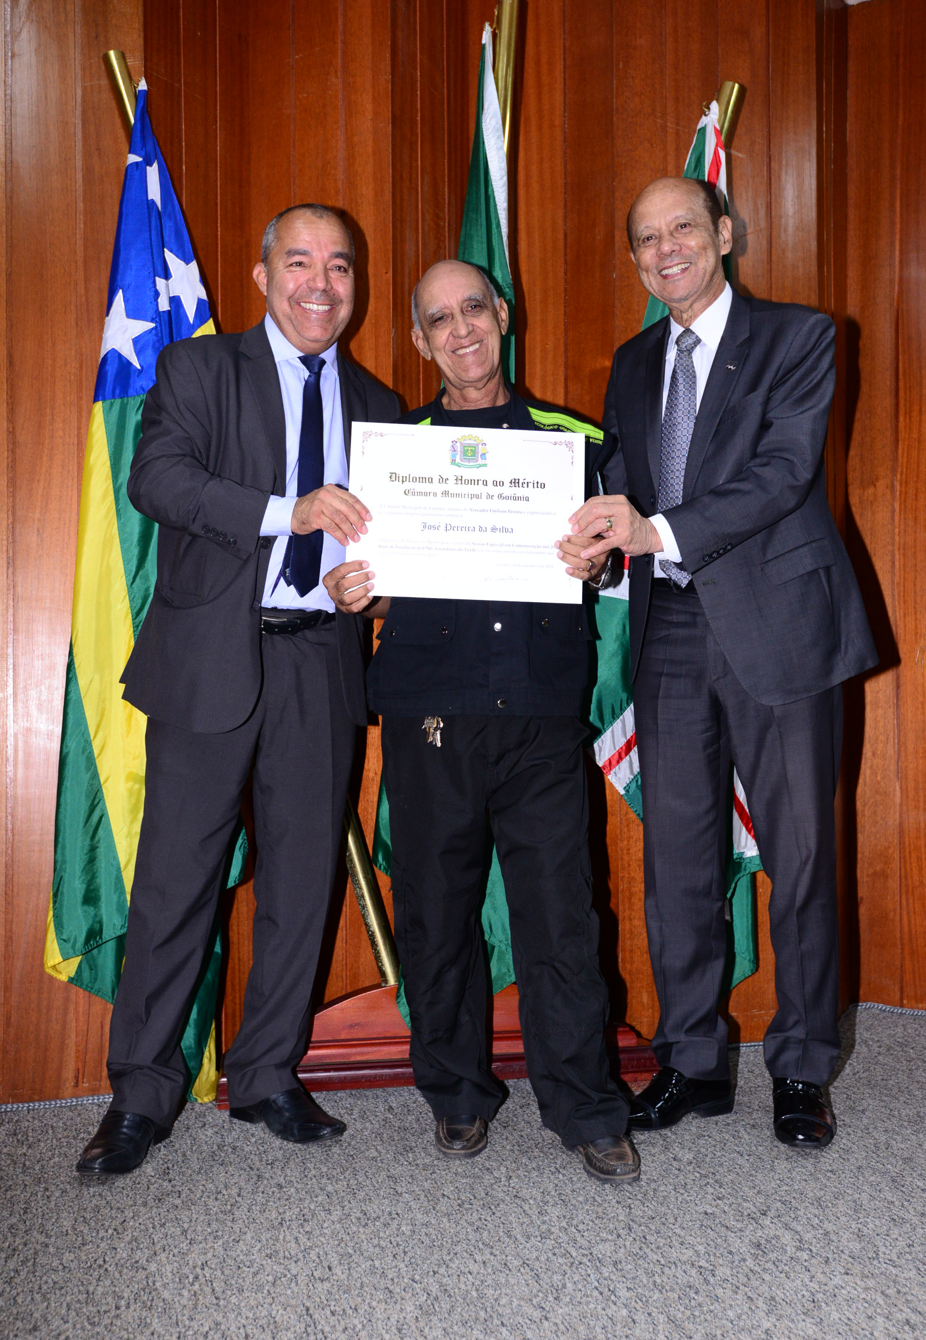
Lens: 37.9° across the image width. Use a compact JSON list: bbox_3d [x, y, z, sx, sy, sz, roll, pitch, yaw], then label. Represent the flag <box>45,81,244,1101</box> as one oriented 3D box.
[{"bbox_3d":[-0.611,-0.151,2.616,0.414,1.970,0.202,0,0,-12],"label":"flag"}]

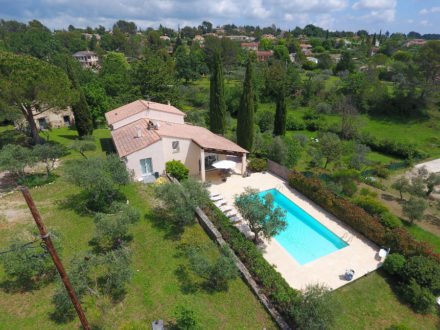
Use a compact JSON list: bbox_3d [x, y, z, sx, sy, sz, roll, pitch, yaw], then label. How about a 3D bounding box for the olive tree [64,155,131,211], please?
[{"bbox_3d":[-11.960,1.894,25.544,5.670,4.960,5.670,0,27,0],"label":"olive tree"}]

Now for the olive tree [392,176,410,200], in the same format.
[{"bbox_3d":[21.265,2.854,29.108,1.950,2.750,1.950,-1,26,0],"label":"olive tree"}]

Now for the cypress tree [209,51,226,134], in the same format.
[{"bbox_3d":[-0.321,-9.631,39.205,2.630,13.980,2.630,0,27,0],"label":"cypress tree"}]

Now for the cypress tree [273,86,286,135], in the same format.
[{"bbox_3d":[10.445,-9.039,43.695,2.130,8.910,2.130,0,27,0],"label":"cypress tree"}]

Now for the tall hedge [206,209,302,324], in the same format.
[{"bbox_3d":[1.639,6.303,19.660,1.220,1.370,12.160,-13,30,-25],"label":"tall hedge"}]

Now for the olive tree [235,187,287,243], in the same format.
[{"bbox_3d":[3.095,4.162,20.079,3.950,4.760,3.950,0,27,0],"label":"olive tree"}]

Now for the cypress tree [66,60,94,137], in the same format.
[{"bbox_3d":[-22.409,-9.883,39.574,3.000,11.660,3.000,-1,26,0],"label":"cypress tree"}]

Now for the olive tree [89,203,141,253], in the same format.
[{"bbox_3d":[-8.223,5.117,20.358,3.650,3.950,3.650,0,27,0],"label":"olive tree"}]

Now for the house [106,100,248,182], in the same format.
[{"bbox_3d":[-7.099,-4.212,35.995,14.780,7.240,18.580,-13,28,-23],"label":"house"}]

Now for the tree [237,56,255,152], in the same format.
[{"bbox_3d":[4.063,-8.389,38.541,2.800,14.460,2.800,-1,26,0],"label":"tree"}]

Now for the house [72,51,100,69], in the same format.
[{"bbox_3d":[-62.435,-48.602,118.000,9.500,7.200,10.000,-1,26,0],"label":"house"}]

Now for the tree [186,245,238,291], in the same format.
[{"bbox_3d":[-0.501,7.204,17.542,3.440,2.840,3.440,0,27,0],"label":"tree"}]

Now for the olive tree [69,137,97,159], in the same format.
[{"bbox_3d":[-19.138,-2.332,35.796,3.440,3.140,3.440,0,27,0],"label":"olive tree"}]

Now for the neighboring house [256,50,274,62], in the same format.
[{"bbox_3d":[25.417,-60.442,142.000,9.600,5.600,8.000,-1,26,0],"label":"neighboring house"}]

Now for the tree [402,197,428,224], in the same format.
[{"bbox_3d":[19.458,4.568,25.149,2.250,2.800,2.250,-1,26,0],"label":"tree"}]

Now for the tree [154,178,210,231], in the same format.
[{"bbox_3d":[-3.340,3.645,21.394,4.600,4.300,4.600,-1,26,0],"label":"tree"}]

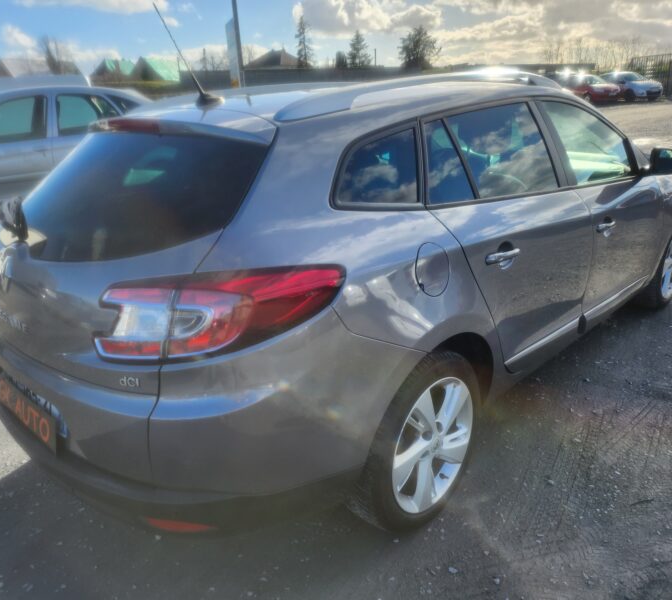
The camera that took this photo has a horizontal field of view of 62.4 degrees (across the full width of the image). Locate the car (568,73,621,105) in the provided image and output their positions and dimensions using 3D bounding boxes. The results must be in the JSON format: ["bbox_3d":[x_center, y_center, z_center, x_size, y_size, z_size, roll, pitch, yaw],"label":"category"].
[{"bbox_3d":[12.970,-11.414,30.087,1.680,1.430,3.950,-16,25,-32],"label":"car"}]

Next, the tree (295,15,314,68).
[{"bbox_3d":[-3.769,-30.084,68.722,2.600,9.241,2.600,-2,21,0],"label":"tree"}]

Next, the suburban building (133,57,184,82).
[{"bbox_3d":[-24.764,-30.977,77.731,7.000,5.800,7.500,8,23,23],"label":"suburban building"}]

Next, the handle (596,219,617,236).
[{"bbox_3d":[1.232,-0.336,2.529,0.050,0.060,0.210,18,28,42],"label":"handle"}]

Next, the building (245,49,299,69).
[{"bbox_3d":[-8.045,-30.354,75.000,9.000,6.300,8.500,9,23,27],"label":"building"}]

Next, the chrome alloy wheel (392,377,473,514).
[{"bbox_3d":[0.292,0.480,1.936,0.170,0.470,0.470,18,28,42],"label":"chrome alloy wheel"}]

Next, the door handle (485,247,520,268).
[{"bbox_3d":[0.594,-0.158,1.960,0.050,0.043,0.215,18,29,42],"label":"door handle"}]

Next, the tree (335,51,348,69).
[{"bbox_3d":[0.516,-21.233,52.000,1.500,4.400,1.500,-2,21,0],"label":"tree"}]

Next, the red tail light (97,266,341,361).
[{"bbox_3d":[-0.272,0.024,1.361,0.570,0.185,0.190,-4,21,-4],"label":"red tail light"}]

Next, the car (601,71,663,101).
[{"bbox_3d":[16.490,-12.106,31.463,1.730,1.490,4.050,-8,22,-16],"label":"car"}]

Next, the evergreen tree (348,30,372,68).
[{"bbox_3d":[3.118,-29.418,69.081,3.300,7.265,3.300,-2,21,0],"label":"evergreen tree"}]

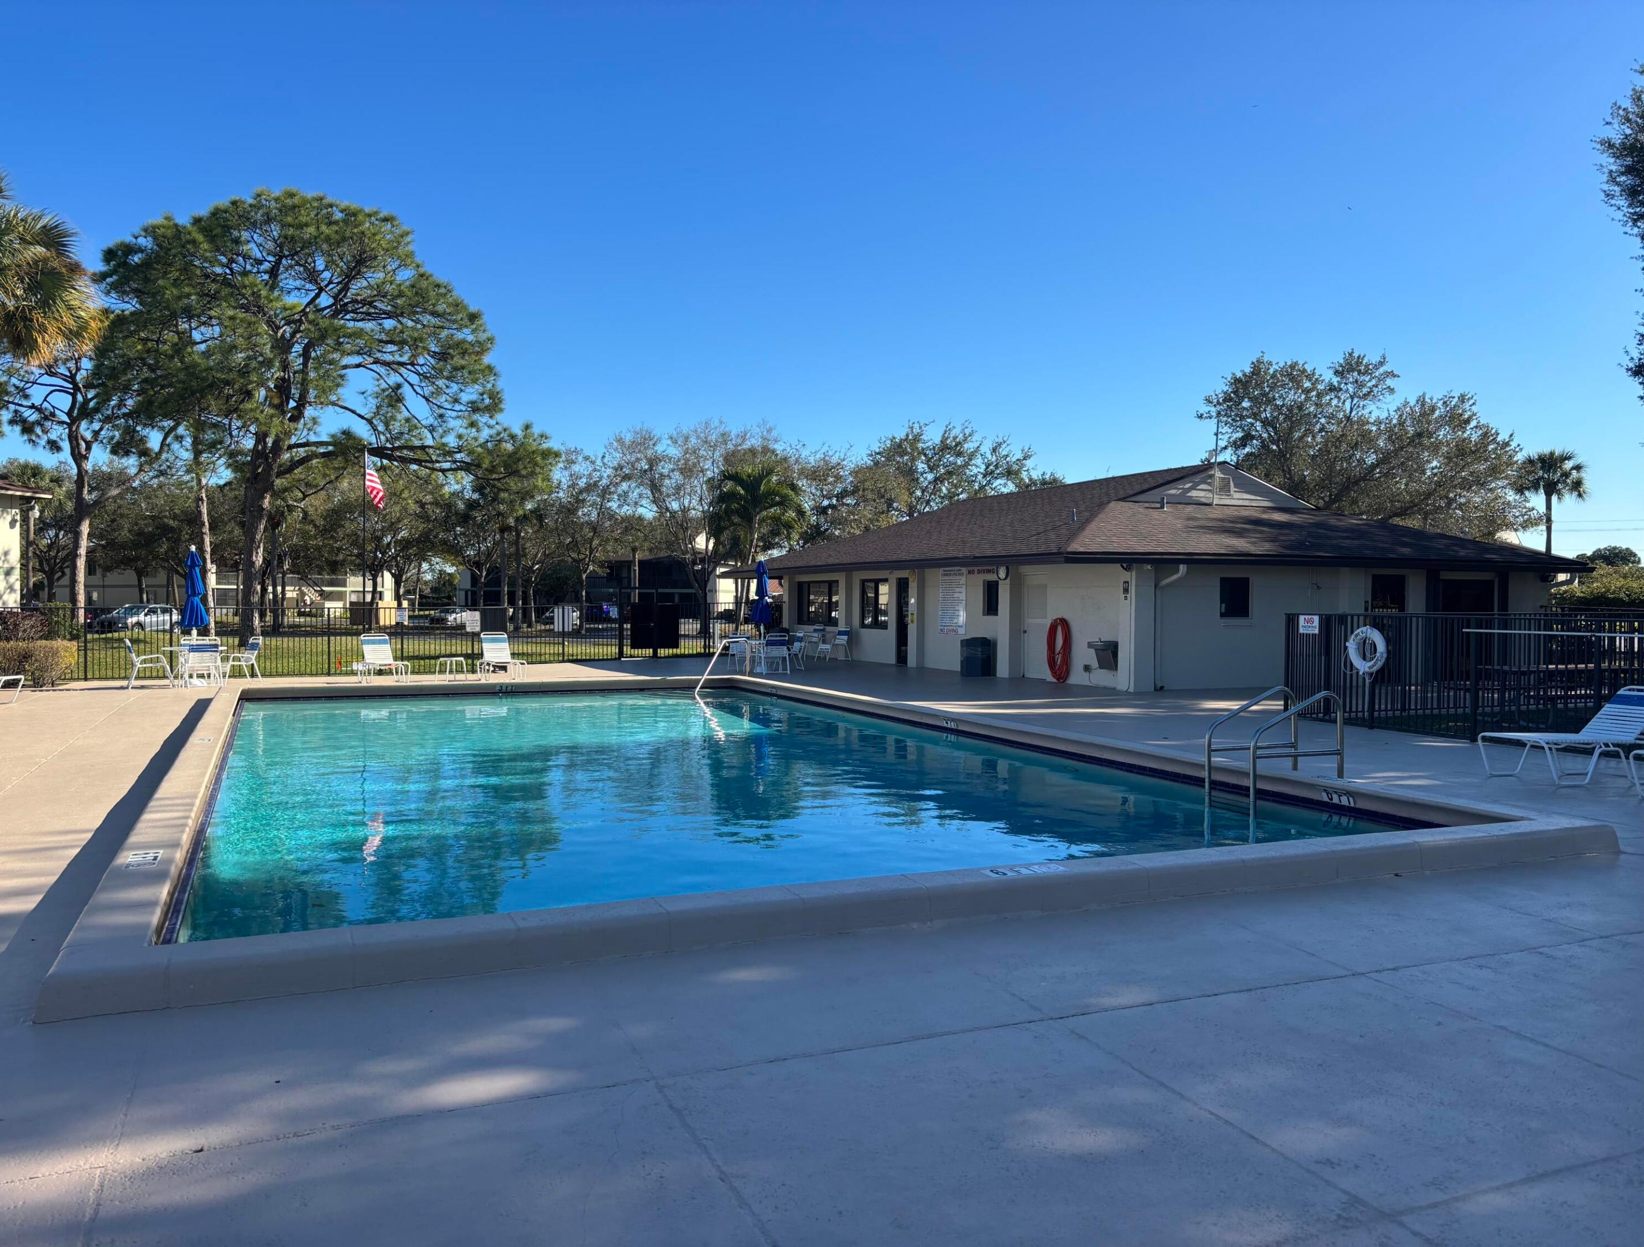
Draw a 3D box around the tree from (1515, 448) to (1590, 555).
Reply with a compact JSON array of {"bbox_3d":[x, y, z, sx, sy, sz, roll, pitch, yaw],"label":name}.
[{"bbox_3d":[35.054,-3.995,60.089,3.400,8.800,3.400,0,1,0],"label":"tree"}]

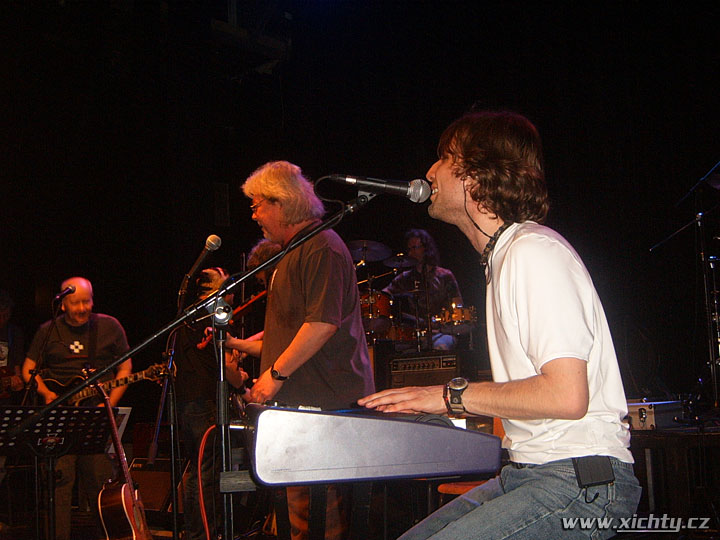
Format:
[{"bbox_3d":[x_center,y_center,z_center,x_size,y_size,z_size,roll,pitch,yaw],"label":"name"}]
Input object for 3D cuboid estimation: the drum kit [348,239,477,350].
[{"bbox_3d":[0.190,0.370,6.650,1.500,1.200,1.150,-7,-10,25],"label":"drum kit"}]

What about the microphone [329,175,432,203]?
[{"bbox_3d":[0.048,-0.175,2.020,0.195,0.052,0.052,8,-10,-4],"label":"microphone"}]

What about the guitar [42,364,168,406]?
[{"bbox_3d":[-1.224,0.575,4.650,0.980,0.330,0.070,-20,-17,32],"label":"guitar"}]

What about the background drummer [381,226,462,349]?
[{"bbox_3d":[0.450,0.340,6.880,0.620,1.280,0.750,-7,-10,25],"label":"background drummer"}]

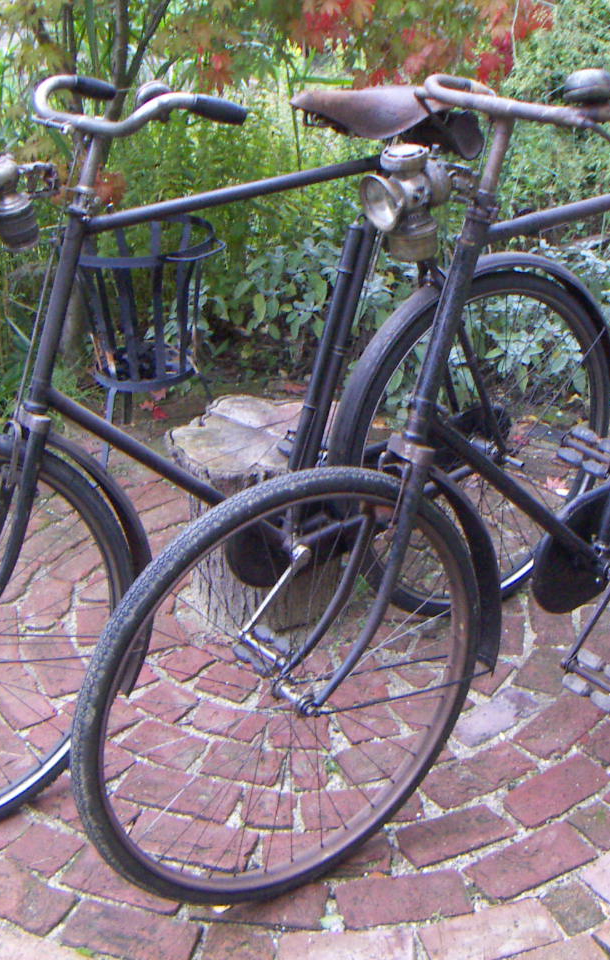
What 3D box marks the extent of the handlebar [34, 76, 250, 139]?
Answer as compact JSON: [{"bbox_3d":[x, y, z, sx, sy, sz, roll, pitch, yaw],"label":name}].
[{"bbox_3d":[-0.263,-0.582,2.062,0.190,0.095,0.460,-17,25,-27],"label":"handlebar"}]

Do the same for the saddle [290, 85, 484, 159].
[{"bbox_3d":[0.110,-0.620,2.321,0.300,0.125,0.200,-19,26,-30],"label":"saddle"}]

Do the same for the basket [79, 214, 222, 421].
[{"bbox_3d":[-0.441,-0.364,3.568,0.400,0.600,0.400,0,25,0],"label":"basket"}]

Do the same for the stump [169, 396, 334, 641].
[{"bbox_3d":[-0.109,0.066,2.896,0.370,0.410,0.380,0,25,0],"label":"stump"}]

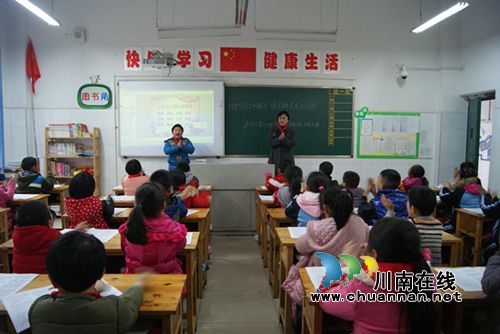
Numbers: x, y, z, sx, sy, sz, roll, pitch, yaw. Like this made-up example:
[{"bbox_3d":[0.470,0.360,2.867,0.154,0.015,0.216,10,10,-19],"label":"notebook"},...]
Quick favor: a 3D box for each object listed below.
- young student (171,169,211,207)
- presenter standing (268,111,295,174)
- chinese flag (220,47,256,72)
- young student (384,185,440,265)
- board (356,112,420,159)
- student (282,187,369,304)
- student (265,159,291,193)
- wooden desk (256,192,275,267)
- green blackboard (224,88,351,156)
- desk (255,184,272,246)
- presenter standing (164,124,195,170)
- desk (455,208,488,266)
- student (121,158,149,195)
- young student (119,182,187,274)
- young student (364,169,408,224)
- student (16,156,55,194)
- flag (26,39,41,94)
[{"bbox_3d":[-0.633,0.515,3.872,0.420,1.016,0.550,1,5,7],"label":"young student"},{"bbox_3d":[0.510,-0.100,6.101,0.460,1.605,0.340,0,6,-3],"label":"presenter standing"},{"bbox_3d":[-0.193,-1.833,6.432,0.610,0.404,0.015,0,6,-3],"label":"chinese flag"},{"bbox_3d":[0.997,0.652,2.406,0.420,1.079,0.560,-2,6,-18],"label":"young student"},{"bbox_3d":[2.403,-0.533,6.510,1.020,0.770,0.030,0,5,-3],"label":"board"},{"bbox_3d":[0.451,0.657,2.369,0.460,1.077,0.580,-1,6,-11],"label":"student"},{"bbox_3d":[0.343,0.445,4.556,0.420,1.077,0.520,-1,6,-11],"label":"student"},{"bbox_3d":[0.724,0.671,4.104,1.200,0.670,0.410,0,5,-3],"label":"wooden desk"},{"bbox_3d":[0.666,-0.765,6.376,2.190,1.200,0.060,0,5,-3],"label":"green blackboard"},{"bbox_3d":[0.690,0.600,4.870,1.200,0.670,0.410,0,5,-3],"label":"desk"},{"bbox_3d":[-1.038,0.102,5.582,0.450,1.460,0.320,-1,5,-7],"label":"presenter standing"},{"bbox_3d":[2.556,0.736,3.447,1.200,0.670,0.410,0,5,-3],"label":"desk"},{"bbox_3d":[-1.352,0.446,4.472,0.380,1.089,0.520,0,6,2],"label":"student"},{"bbox_3d":[-0.573,0.647,2.277,0.420,1.113,0.560,0,6,-3],"label":"young student"},{"bbox_3d":[1.112,0.548,3.202,0.420,1.082,0.550,-1,5,-15],"label":"young student"},{"bbox_3d":[-2.487,0.422,4.389,0.420,1.096,0.550,1,5,7],"label":"student"},{"bbox_3d":[-3.400,-1.578,5.892,0.240,0.950,0.200,0,5,-3],"label":"flag"}]

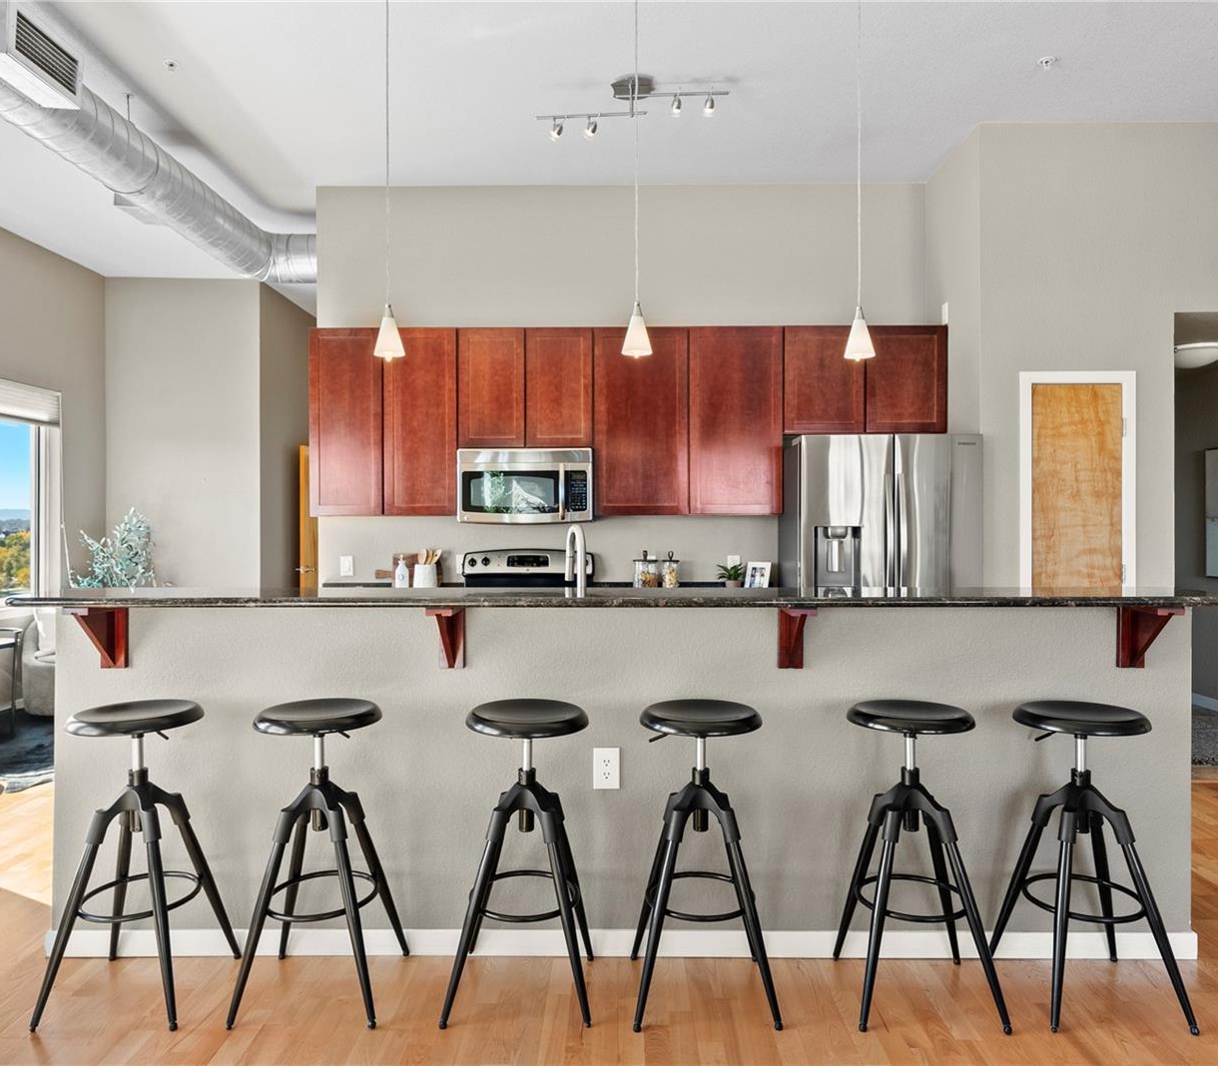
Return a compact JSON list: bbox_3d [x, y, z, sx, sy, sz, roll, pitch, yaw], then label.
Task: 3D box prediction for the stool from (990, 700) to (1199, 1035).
[{"bbox_3d":[1.323,0.888,2.340,0.383,0.782,0.383,0,0,0],"label":"stool"}]

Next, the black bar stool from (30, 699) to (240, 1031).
[{"bbox_3d":[-1.302,0.888,2.349,0.383,0.782,0.383,0,0,0],"label":"black bar stool"}]

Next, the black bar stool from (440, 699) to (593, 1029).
[{"bbox_3d":[-0.233,0.882,2.345,0.385,0.780,0.385,0,0,1],"label":"black bar stool"}]

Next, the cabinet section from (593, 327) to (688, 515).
[{"bbox_3d":[0.182,-0.628,4.745,0.525,1.050,0.025,0,0,0],"label":"cabinet section"}]

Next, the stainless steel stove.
[{"bbox_3d":[-0.466,0.690,4.710,0.760,1.180,0.680,0,0,0],"label":"stainless steel stove"}]

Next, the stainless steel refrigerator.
[{"bbox_3d":[1.416,0.385,4.510,0.910,1.775,0.760,0,0,1],"label":"stainless steel refrigerator"}]

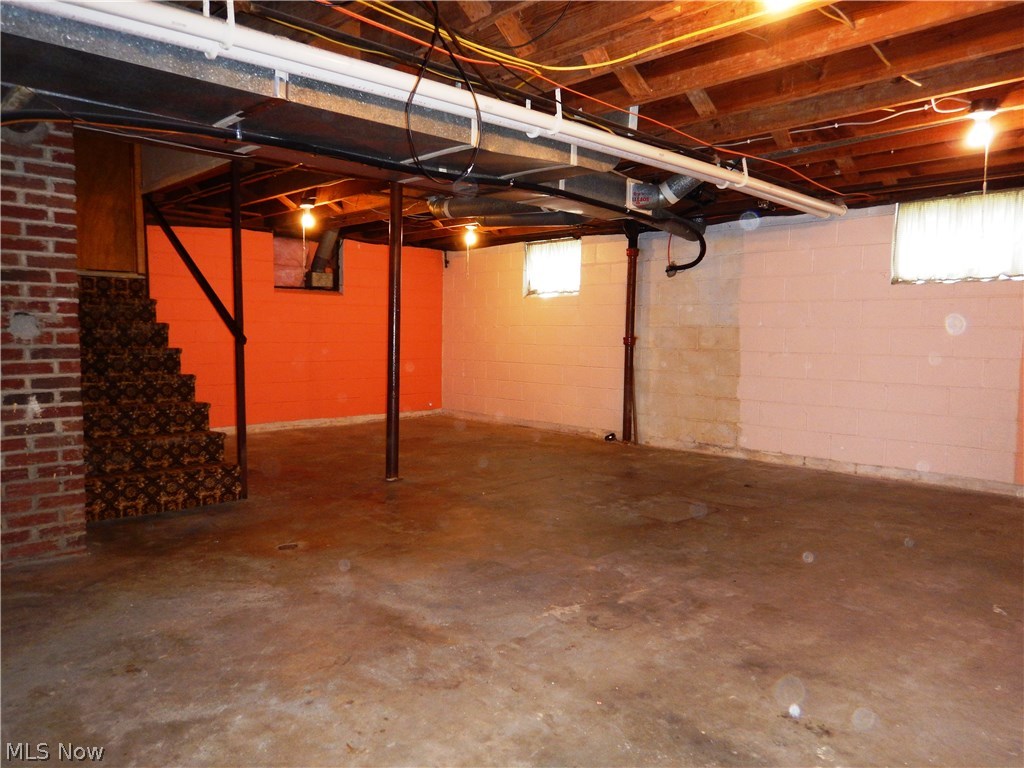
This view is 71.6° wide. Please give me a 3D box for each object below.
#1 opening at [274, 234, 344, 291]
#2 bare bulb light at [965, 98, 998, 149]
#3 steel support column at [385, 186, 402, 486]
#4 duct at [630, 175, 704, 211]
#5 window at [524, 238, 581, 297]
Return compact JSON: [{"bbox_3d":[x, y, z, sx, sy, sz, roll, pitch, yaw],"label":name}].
[{"bbox_3d":[-2.228,-1.282,7.676,0.810,0.610,0.200,-4,6,-45],"label":"opening"},{"bbox_3d":[2.052,-1.132,3.103,0.125,0.215,0.125,-4,6,-45],"label":"bare bulb light"},{"bbox_3d":[-0.825,-0.360,4.986,0.092,2.090,0.092,-4,6,-45],"label":"steel support column"},{"bbox_3d":[1.004,-1.232,4.579,0.210,0.210,0.450,-4,6,-45],"label":"duct"},{"bbox_3d":[0.458,-1.222,7.624,0.110,0.570,0.790,-4,6,-45],"label":"window"}]

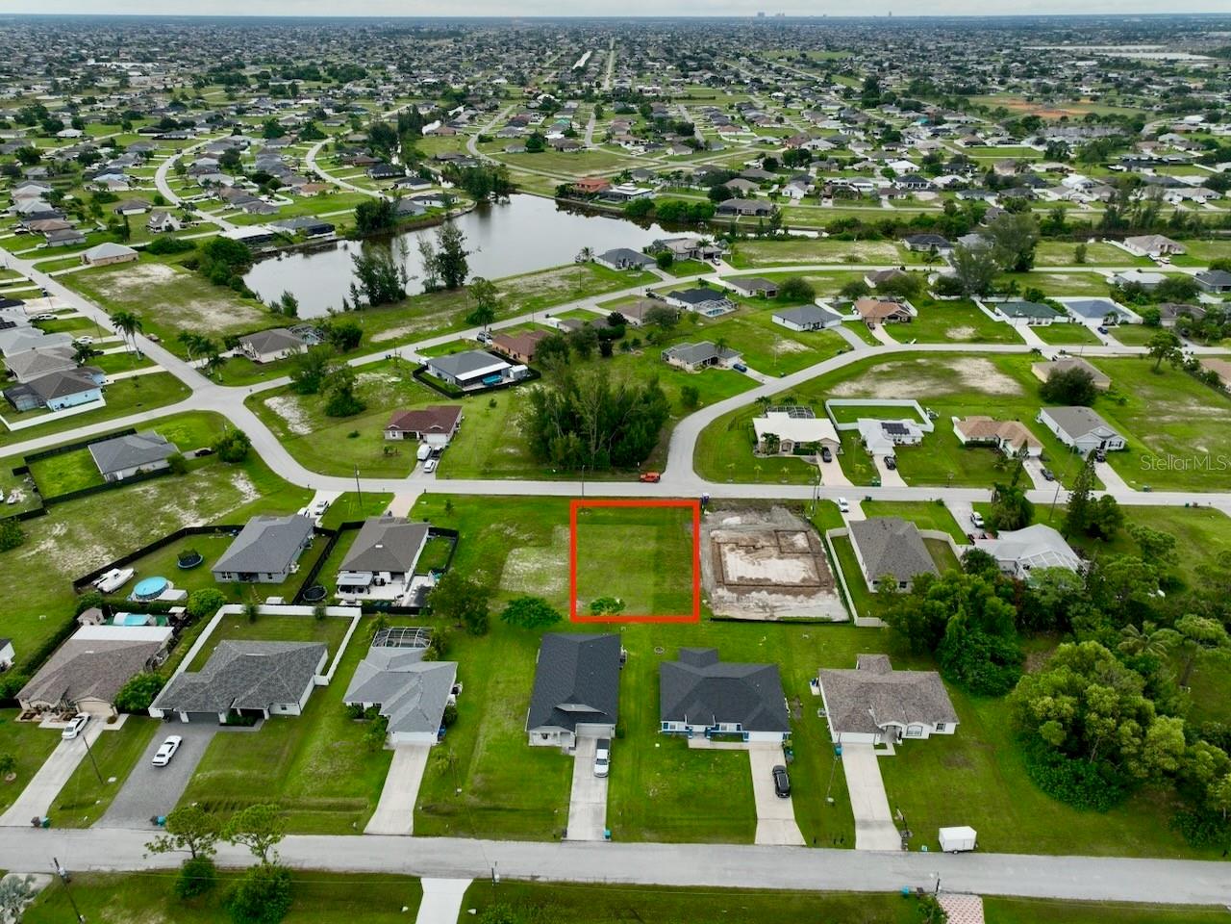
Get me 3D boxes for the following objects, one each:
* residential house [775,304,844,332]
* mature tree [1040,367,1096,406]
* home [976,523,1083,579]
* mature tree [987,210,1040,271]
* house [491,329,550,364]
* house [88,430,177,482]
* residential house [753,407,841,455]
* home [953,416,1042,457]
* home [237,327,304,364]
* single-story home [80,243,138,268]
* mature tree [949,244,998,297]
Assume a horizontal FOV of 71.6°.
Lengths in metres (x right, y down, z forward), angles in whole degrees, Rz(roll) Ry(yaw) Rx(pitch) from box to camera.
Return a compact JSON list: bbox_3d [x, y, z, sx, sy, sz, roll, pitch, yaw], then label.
[{"bbox_3d":[66.010,-50.100,292.800,18.090,5.400,13.270,-14,31,-25],"label":"residential house"},{"bbox_3d":[125.940,-21.290,235.960,13.870,7.600,12.670,0,28,0],"label":"mature tree"},{"bbox_3d":[77.400,16.502,159.763,19.400,5.000,14.200,1,28,1],"label":"home"},{"bbox_3d":[161.870,-87.515,345.302,17.000,20.000,17.000,0,28,0],"label":"mature tree"},{"bbox_3d":[-26.570,-38.500,271.030,18.090,5.400,19.900,-24,36,-38],"label":"house"},{"bbox_3d":[-112.734,-2.448,200.117,16.600,4.800,18.110,-19,33,-32],"label":"house"},{"bbox_3d":[43.200,-8.832,208.017,19.000,4.900,20.600,1,28,1],"label":"residential house"},{"bbox_3d":[92.815,-7.305,208.909,17.280,5.200,17.040,1,28,2],"label":"home"},{"bbox_3d":[-104.163,-36.286,260.083,14.390,5.000,17.850,-21,34,-34],"label":"home"},{"bbox_3d":[-214.718,-88.131,361.812,14.310,5.700,18.130,21,34,34],"label":"single-story home"},{"bbox_3d":[132.549,-70.459,316.141,16.000,17.000,16.000,0,28,0],"label":"mature tree"}]

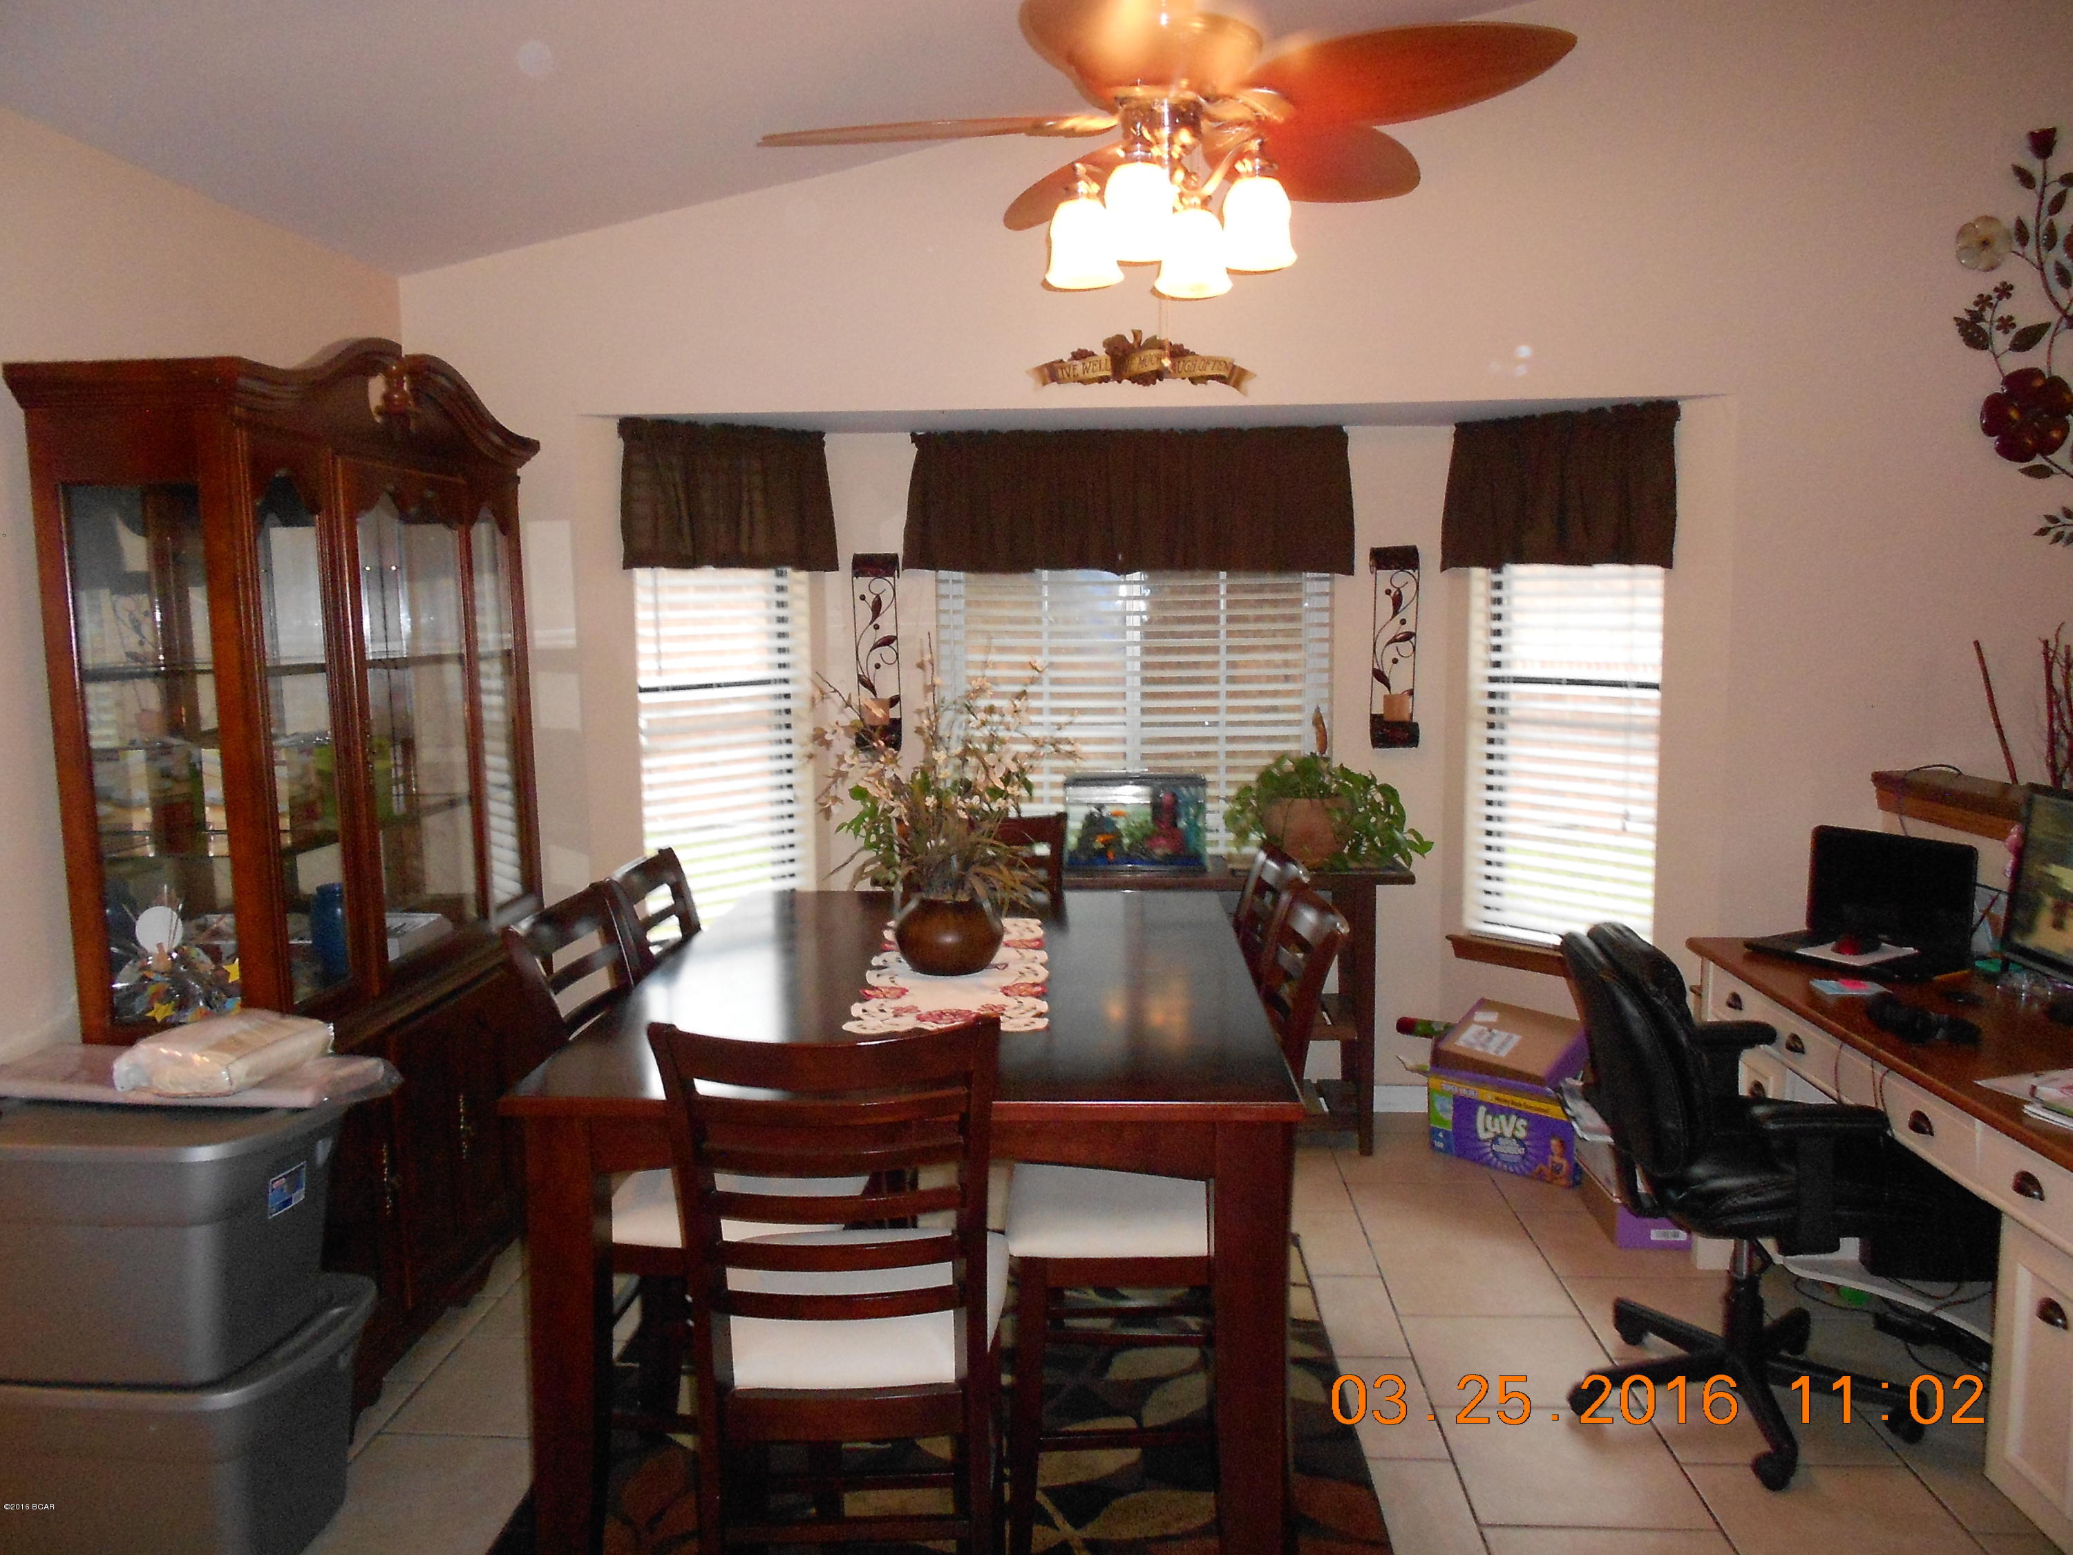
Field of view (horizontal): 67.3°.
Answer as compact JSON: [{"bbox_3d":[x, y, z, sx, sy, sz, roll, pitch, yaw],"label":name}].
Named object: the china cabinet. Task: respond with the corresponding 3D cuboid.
[{"bbox_3d":[-1.529,0.145,3.515,0.410,2.155,1.450,0,7,3],"label":"china cabinet"}]

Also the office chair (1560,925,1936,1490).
[{"bbox_3d":[1.341,0.759,3.039,0.667,0.972,0.634,0,6,8],"label":"office chair"}]

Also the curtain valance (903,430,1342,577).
[{"bbox_3d":[0.268,-0.815,4.607,1.335,0.430,0.090,0,7,3],"label":"curtain valance"}]

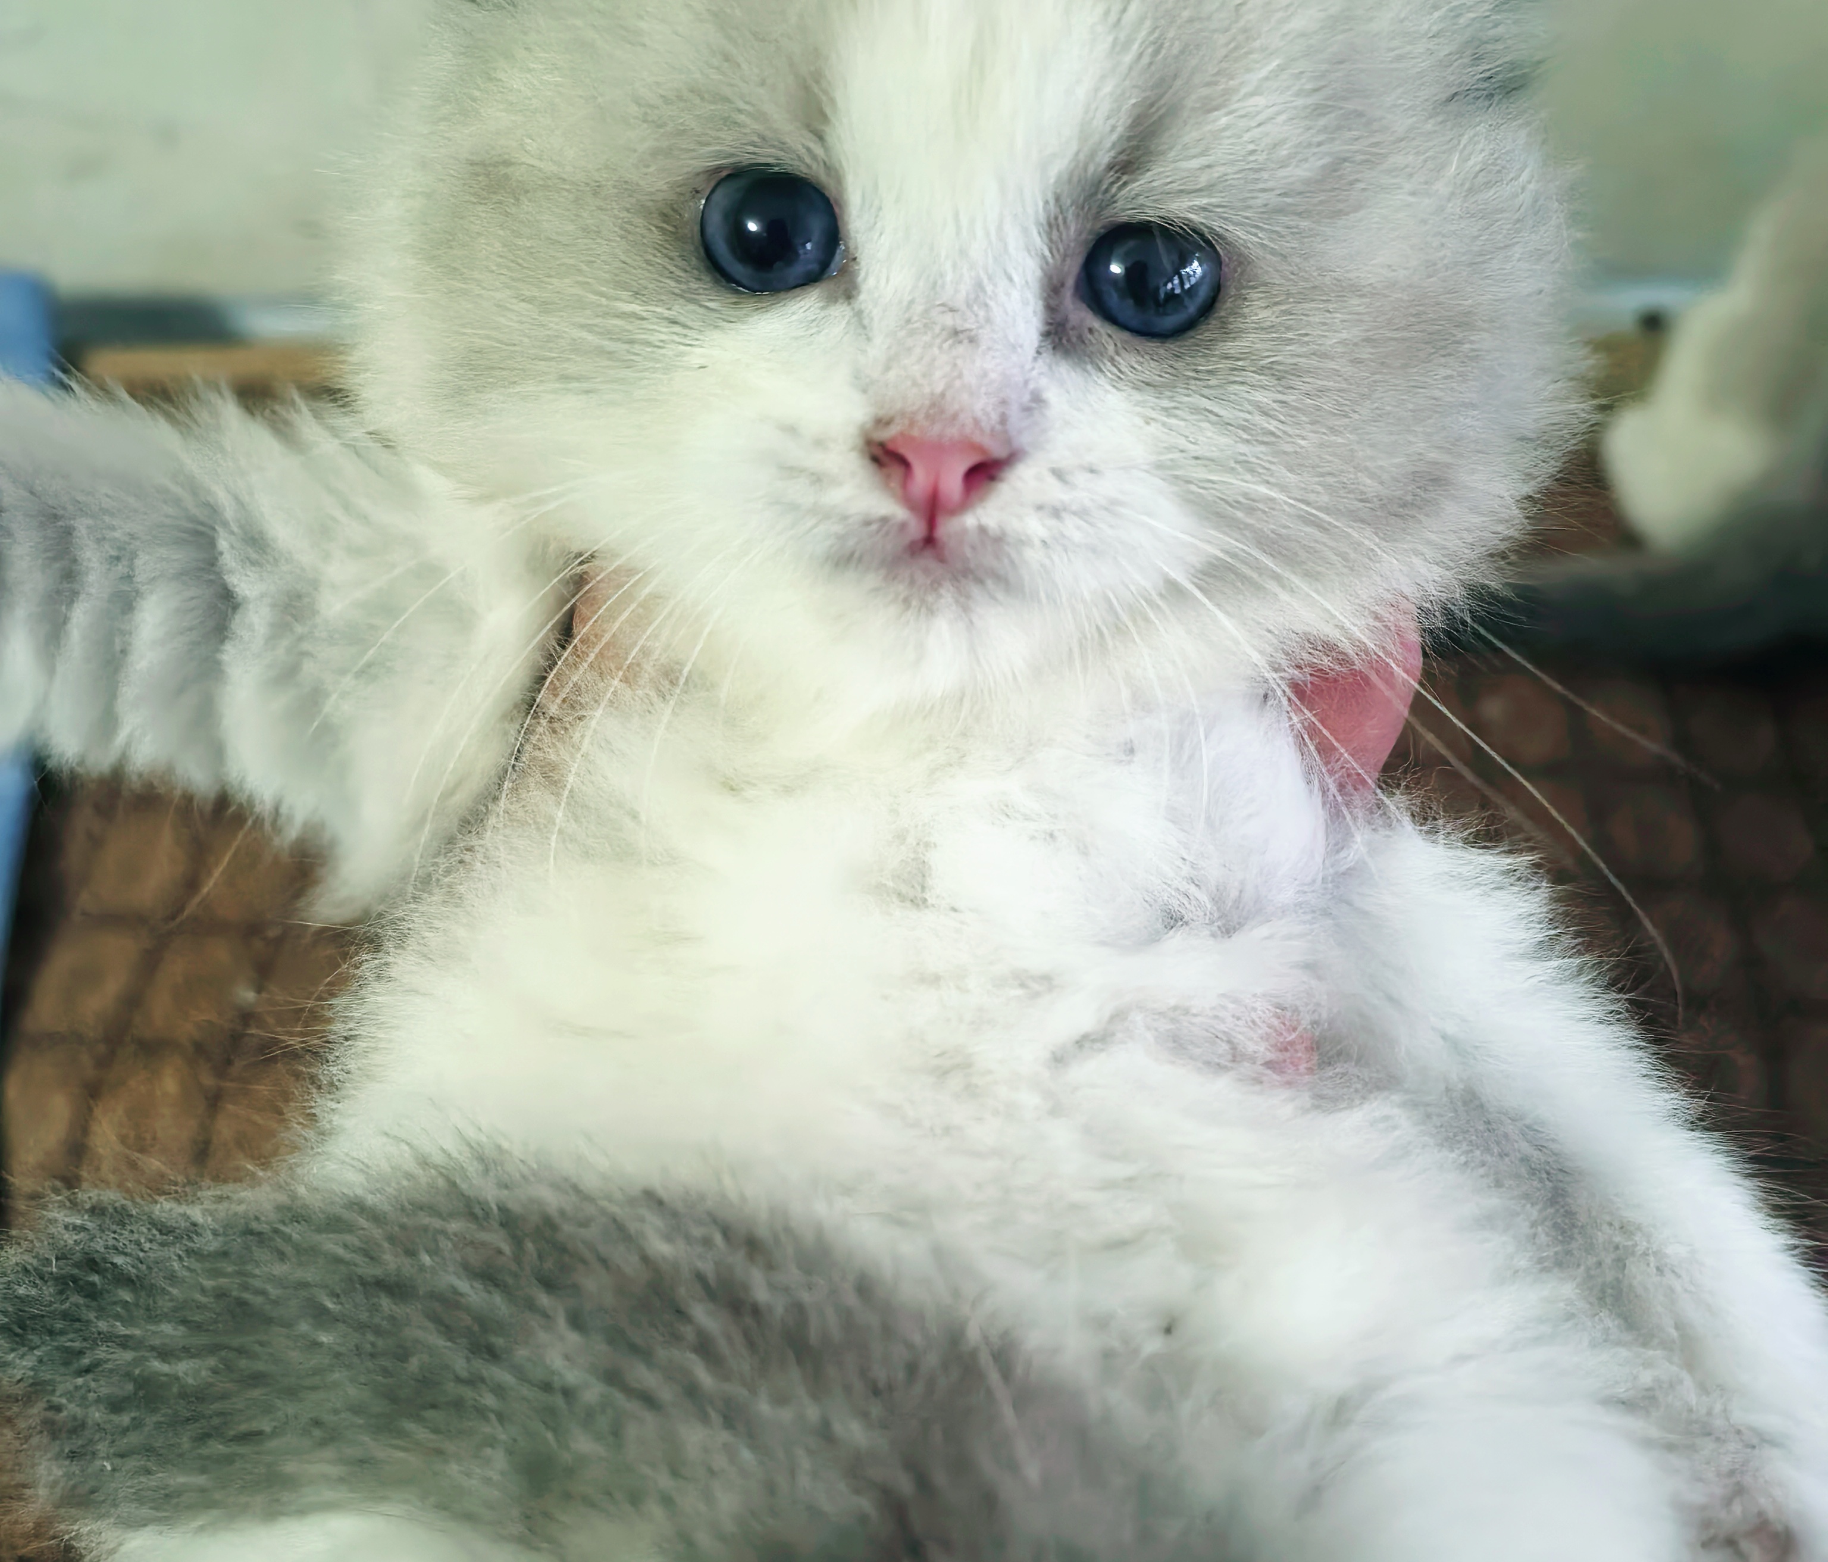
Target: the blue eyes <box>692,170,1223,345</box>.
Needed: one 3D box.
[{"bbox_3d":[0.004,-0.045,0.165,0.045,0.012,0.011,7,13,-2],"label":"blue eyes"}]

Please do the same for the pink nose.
[{"bbox_3d":[0.002,-0.025,0.157,0.012,0.008,0.007,7,13,-2],"label":"pink nose"}]

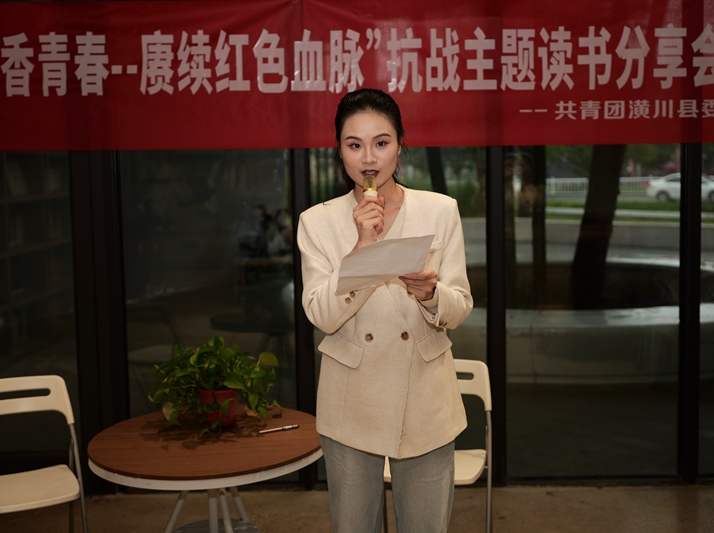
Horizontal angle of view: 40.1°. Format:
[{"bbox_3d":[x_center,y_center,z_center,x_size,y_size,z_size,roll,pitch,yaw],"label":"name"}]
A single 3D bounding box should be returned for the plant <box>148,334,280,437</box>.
[{"bbox_3d":[-0.415,0.343,2.897,0.365,0.250,0.340,-1,6,0],"label":"plant"}]

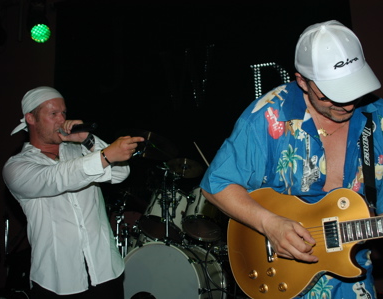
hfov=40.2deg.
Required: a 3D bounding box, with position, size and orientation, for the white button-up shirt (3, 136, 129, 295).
[{"bbox_3d":[-0.535,0.275,2.270,0.530,0.700,0.460,1,-7,-38],"label":"white button-up shirt"}]

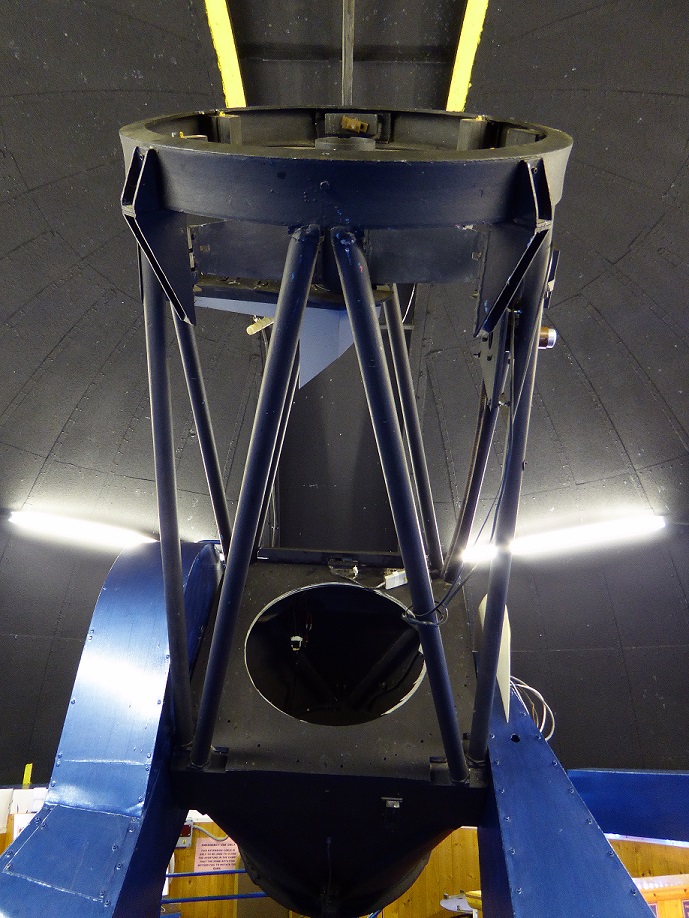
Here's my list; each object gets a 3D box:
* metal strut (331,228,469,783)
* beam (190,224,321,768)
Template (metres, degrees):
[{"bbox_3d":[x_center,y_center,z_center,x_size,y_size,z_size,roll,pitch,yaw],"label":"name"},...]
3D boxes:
[{"bbox_3d":[0.168,0.271,1.498,0.049,0.049,1.563,-12,-59,4],"label":"metal strut"},{"bbox_3d":[-0.244,0.256,1.521,0.049,0.049,1.549,13,-58,-4],"label":"beam"}]

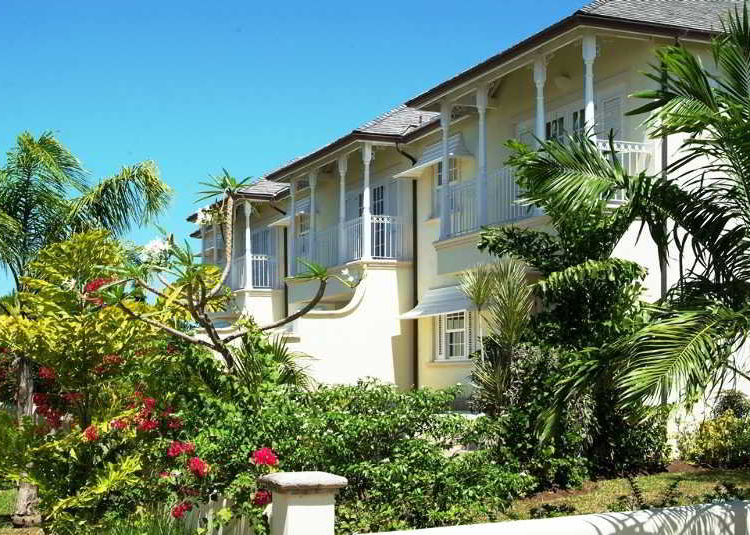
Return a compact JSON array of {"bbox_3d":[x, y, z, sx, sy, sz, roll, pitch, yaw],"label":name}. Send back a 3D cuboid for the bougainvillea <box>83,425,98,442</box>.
[{"bbox_3d":[-2.534,1.479,10.500,0.130,0.160,0.130,0,-5,0],"label":"bougainvillea"}]

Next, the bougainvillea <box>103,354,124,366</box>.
[{"bbox_3d":[-2.662,0.947,12.000,0.200,0.125,0.160,0,-5,0],"label":"bougainvillea"}]

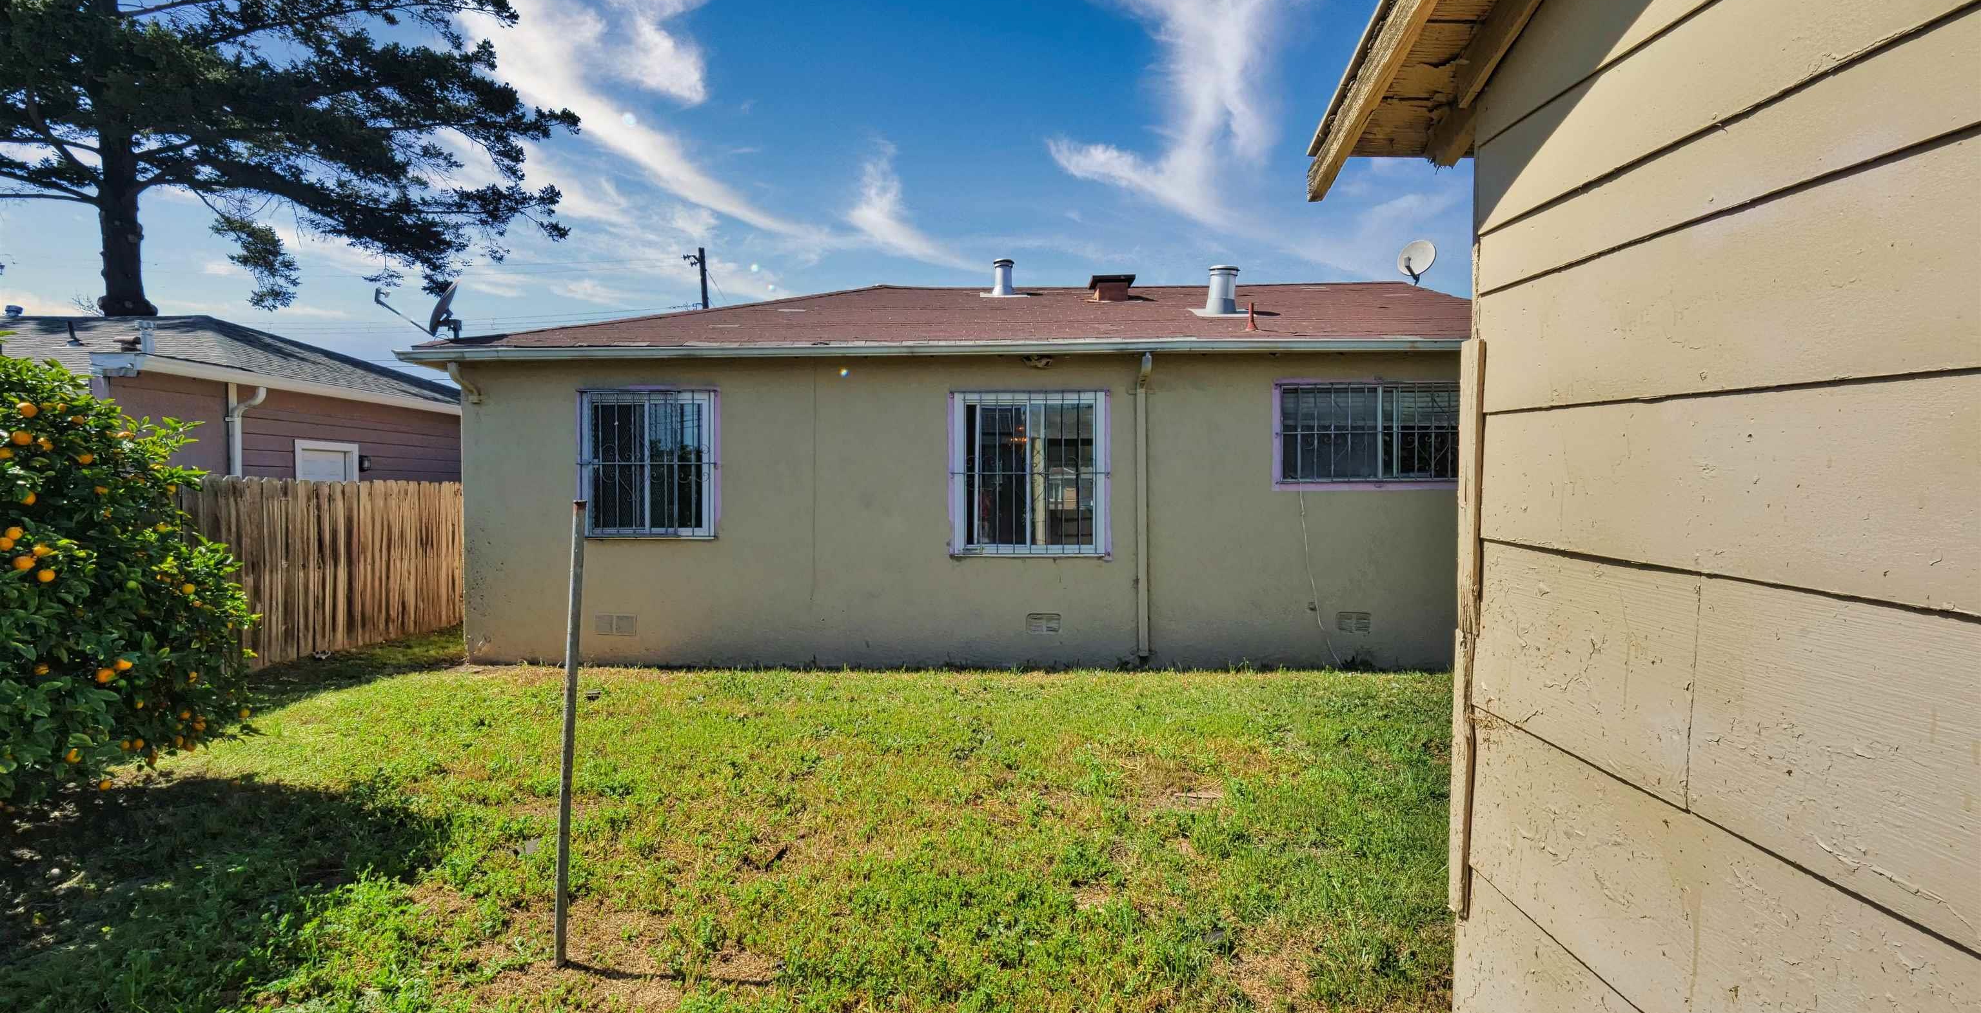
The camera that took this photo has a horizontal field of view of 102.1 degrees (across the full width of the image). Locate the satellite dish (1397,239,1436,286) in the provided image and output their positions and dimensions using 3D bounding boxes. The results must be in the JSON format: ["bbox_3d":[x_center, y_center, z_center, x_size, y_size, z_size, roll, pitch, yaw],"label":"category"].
[{"bbox_3d":[5.397,-3.082,10.150,0.580,0.590,0.540,-1,1,-42],"label":"satellite dish"}]

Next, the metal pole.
[{"bbox_3d":[-1.354,0.730,2.578,0.037,1.514,0.037,3,1,0],"label":"metal pole"}]

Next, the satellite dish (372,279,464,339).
[{"bbox_3d":[-5.080,-1.750,7.130,0.660,0.550,0.530,-1,1,-29],"label":"satellite dish"}]

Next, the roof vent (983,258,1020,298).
[{"bbox_3d":[0.140,-2.752,9.660,0.420,0.490,0.420,0,1,2],"label":"roof vent"}]

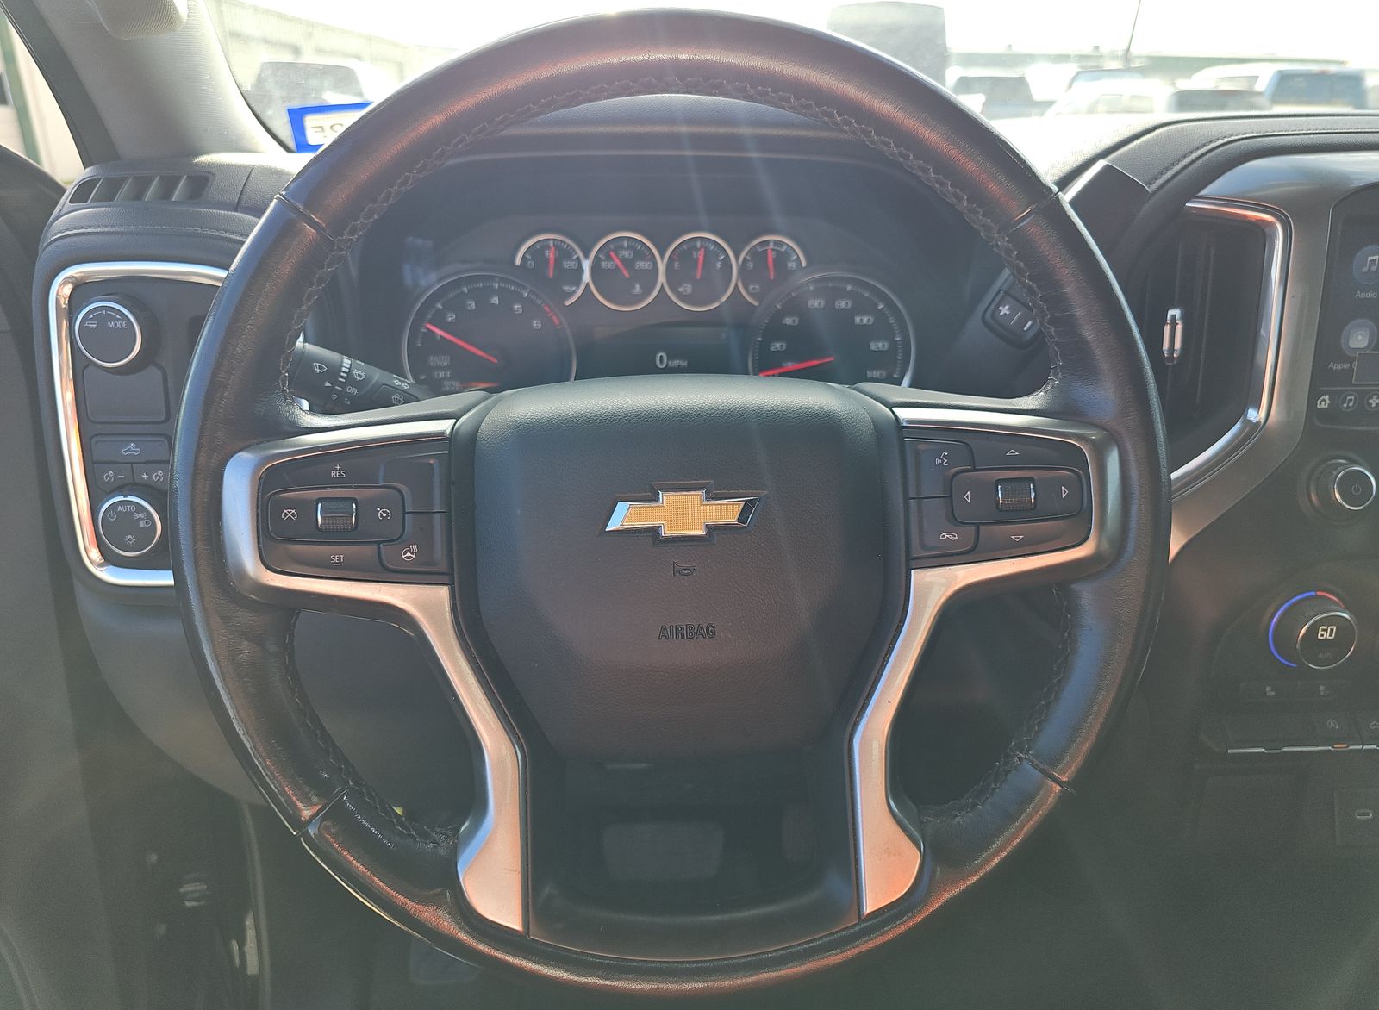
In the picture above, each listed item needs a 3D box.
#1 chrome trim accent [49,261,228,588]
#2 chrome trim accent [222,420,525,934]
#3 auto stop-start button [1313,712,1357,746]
[{"bbox_3d":[-0.295,-0.045,0.505,0.115,0.182,0.035,-1,11,-6],"label":"chrome trim accent"},{"bbox_3d":[-0.127,0.069,0.368,0.121,0.207,0.033,-2,0,0],"label":"chrome trim accent"},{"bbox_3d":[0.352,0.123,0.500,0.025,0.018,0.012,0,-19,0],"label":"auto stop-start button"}]

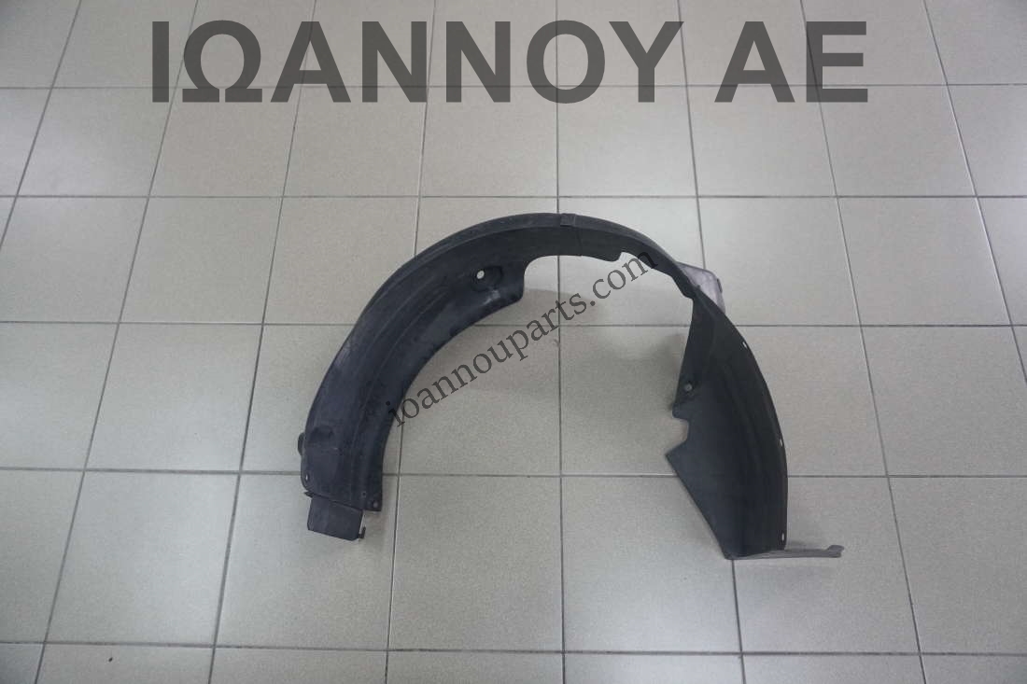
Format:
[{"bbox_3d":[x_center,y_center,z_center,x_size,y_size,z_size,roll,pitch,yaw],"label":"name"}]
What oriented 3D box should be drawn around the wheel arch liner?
[{"bbox_3d":[0.099,0.078,1.309,0.923,0.267,0.627,0,69,1],"label":"wheel arch liner"}]

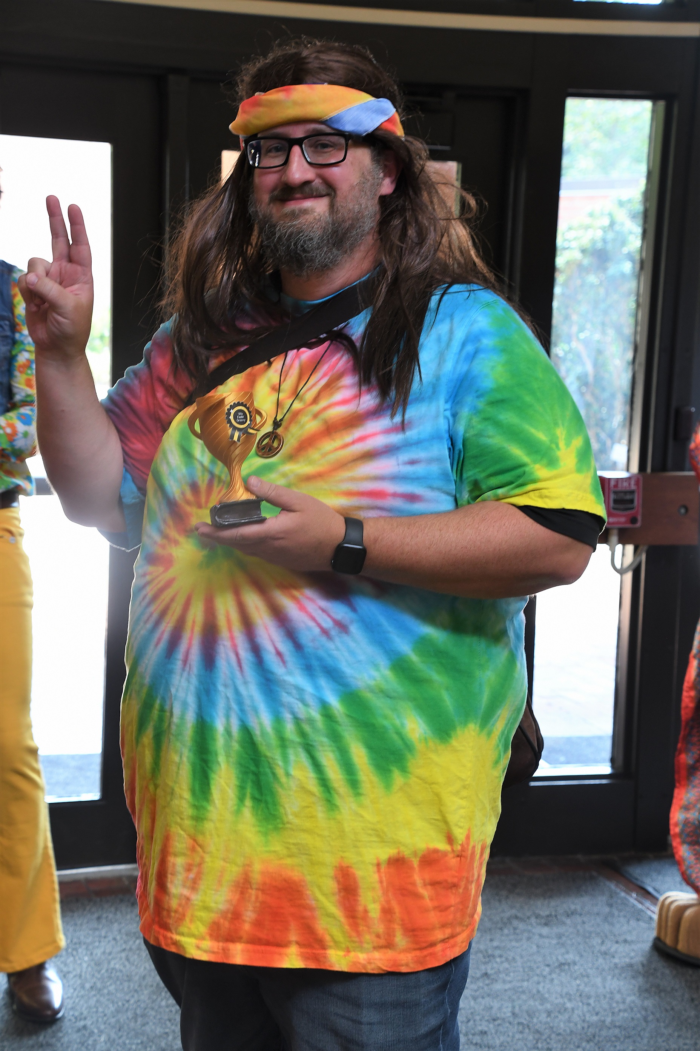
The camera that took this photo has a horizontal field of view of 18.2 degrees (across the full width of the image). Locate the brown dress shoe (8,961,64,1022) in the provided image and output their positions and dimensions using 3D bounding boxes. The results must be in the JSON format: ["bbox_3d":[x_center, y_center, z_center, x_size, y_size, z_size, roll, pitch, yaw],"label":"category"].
[{"bbox_3d":[-0.672,0.930,4.602,0.110,0.115,0.300,0,9,-17],"label":"brown dress shoe"}]

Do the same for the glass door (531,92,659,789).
[{"bbox_3d":[0.653,-0.237,5.880,0.250,1.800,0.050,-1,9,-19],"label":"glass door"}]

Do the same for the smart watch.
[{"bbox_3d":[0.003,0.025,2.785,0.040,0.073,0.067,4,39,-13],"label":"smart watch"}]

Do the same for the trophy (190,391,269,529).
[{"bbox_3d":[-0.150,-0.085,2.740,0.102,0.162,0.072,-10,6,-19],"label":"trophy"}]

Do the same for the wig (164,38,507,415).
[{"bbox_3d":[-0.021,-0.403,2.950,0.420,0.490,0.290,5,9,20],"label":"wig"}]

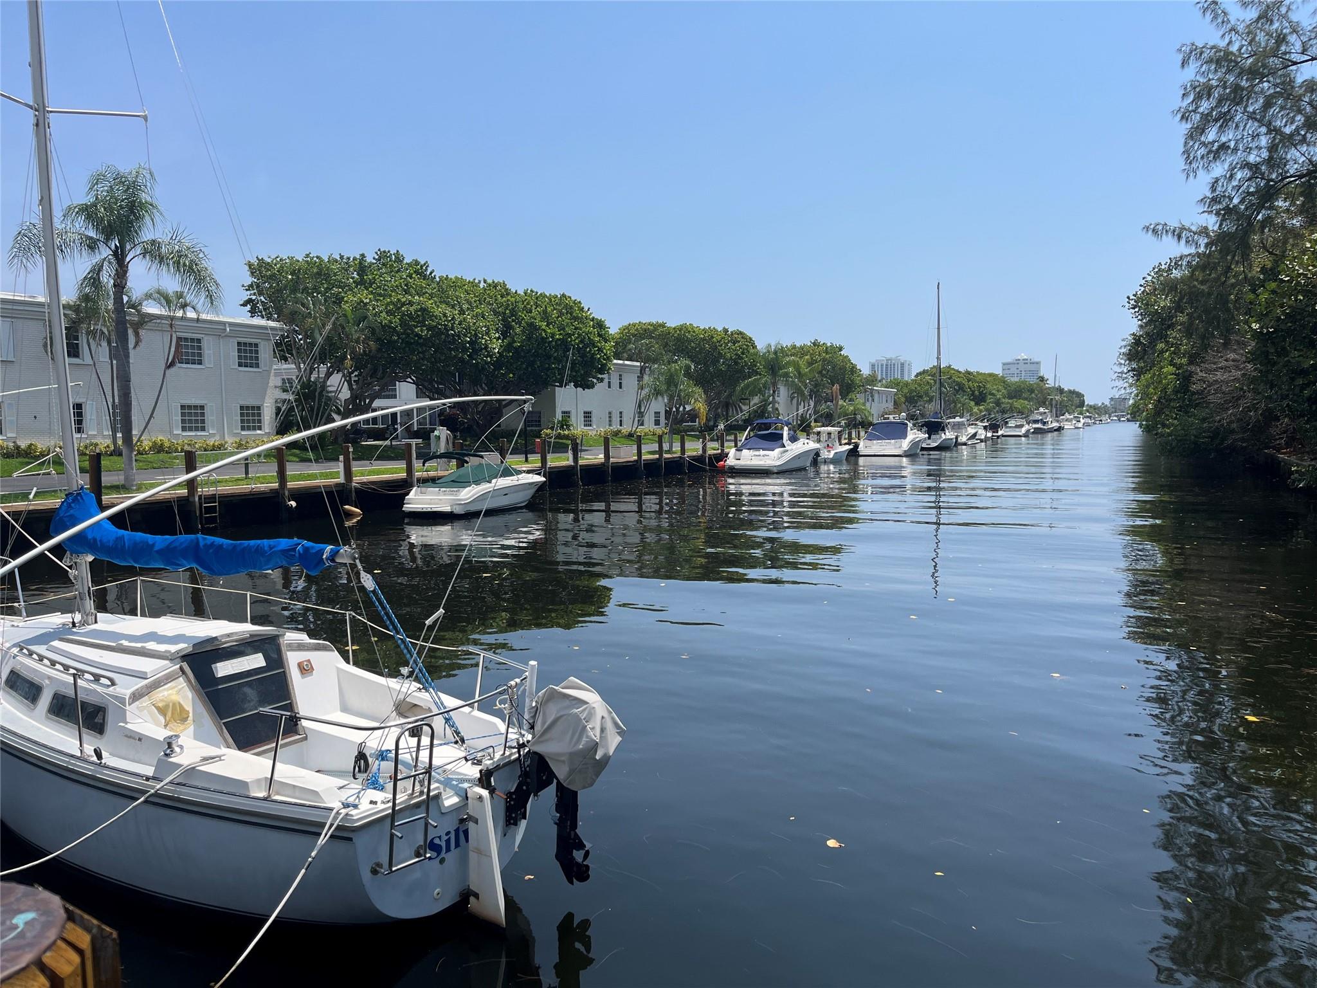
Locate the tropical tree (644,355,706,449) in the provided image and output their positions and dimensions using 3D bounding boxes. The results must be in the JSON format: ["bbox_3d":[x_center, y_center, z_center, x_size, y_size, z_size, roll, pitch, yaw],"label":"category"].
[{"bbox_3d":[0.863,-5.549,61.255,3.950,5.850,3.900,0,4,0],"label":"tropical tree"}]

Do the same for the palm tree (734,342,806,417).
[{"bbox_3d":[8.834,-7.861,76.622,5.300,7.900,5.200,0,4,0],"label":"palm tree"}]

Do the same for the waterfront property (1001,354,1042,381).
[{"bbox_3d":[419.316,-123.271,1143.910,45.000,76.000,27.000,1,5,16],"label":"waterfront property"}]

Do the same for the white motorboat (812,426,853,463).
[{"bbox_3d":[13.197,-3.810,73.513,2.500,2.600,7.700,3,5,30],"label":"white motorboat"}]

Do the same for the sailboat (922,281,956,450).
[{"bbox_3d":[28.801,-13.176,101.327,3.500,17.000,11.500,2,5,29],"label":"sailboat"}]

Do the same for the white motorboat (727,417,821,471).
[{"bbox_3d":[7.871,-3.234,61.810,3.250,3.250,10.300,2,5,29],"label":"white motorboat"}]

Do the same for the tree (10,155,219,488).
[{"bbox_3d":[-16.254,-5.100,29.997,5.900,9.800,5.800,0,4,0],"label":"tree"}]

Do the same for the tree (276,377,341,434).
[{"bbox_3d":[-15.957,-3.726,45.348,3.000,3.300,3.000,0,4,0],"label":"tree"}]

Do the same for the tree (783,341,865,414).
[{"bbox_3d":[18.864,-12.499,113.375,9.600,10.500,9.400,0,4,0],"label":"tree"}]

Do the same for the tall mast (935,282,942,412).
[{"bbox_3d":[28.628,-14.630,100.673,0.220,14.100,0.220,1,5,16],"label":"tall mast"}]

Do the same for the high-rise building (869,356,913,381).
[{"bbox_3d":[279.510,-127.612,1193.723,48.000,77.000,26.000,1,5,17],"label":"high-rise building"}]

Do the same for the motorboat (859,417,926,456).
[{"bbox_3d":[21.497,-5.312,87.144,3.800,3.500,12.300,2,5,29],"label":"motorboat"}]

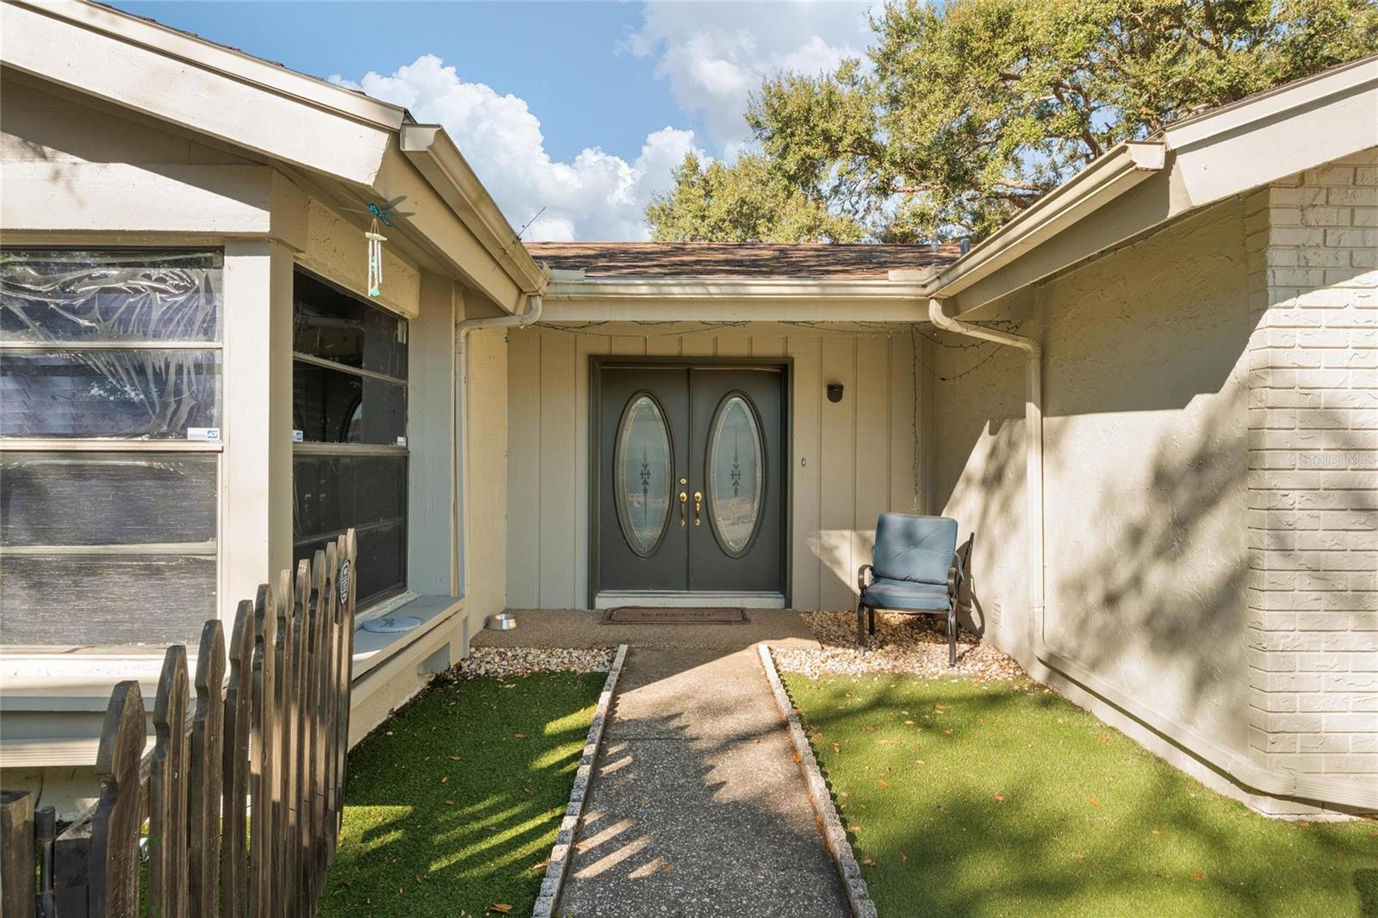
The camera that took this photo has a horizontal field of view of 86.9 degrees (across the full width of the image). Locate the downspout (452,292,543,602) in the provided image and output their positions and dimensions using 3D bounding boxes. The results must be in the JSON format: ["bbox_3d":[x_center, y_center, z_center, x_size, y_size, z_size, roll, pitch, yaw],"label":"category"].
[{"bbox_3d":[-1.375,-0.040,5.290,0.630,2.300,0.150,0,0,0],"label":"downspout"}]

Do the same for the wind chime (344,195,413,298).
[{"bbox_3d":[-1.300,-0.865,3.030,0.300,0.380,0.250,0,0,-9],"label":"wind chime"}]

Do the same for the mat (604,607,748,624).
[{"bbox_3d":[-0.110,1.315,6.130,1.190,0.020,0.550,0,0,0],"label":"mat"}]

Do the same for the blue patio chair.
[{"bbox_3d":[1.600,0.905,5.270,0.630,0.930,0.720,0,0,22],"label":"blue patio chair"}]

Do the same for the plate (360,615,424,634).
[{"bbox_3d":[-1.790,0.985,4.390,0.360,0.030,0.360,0,0,0],"label":"plate"}]

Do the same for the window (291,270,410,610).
[{"bbox_3d":[-2.075,-0.028,4.570,0.080,2.000,1.600,0,0,0],"label":"window"}]

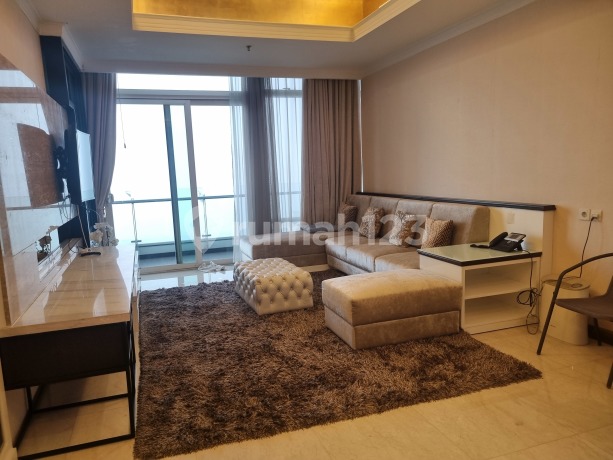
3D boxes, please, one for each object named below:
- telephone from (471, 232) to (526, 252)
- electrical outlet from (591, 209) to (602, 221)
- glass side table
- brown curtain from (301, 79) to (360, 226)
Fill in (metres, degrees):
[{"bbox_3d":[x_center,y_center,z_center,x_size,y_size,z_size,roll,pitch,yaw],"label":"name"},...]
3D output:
[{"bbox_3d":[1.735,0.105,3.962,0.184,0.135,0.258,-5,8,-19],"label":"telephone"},{"bbox_3d":[2.158,-0.110,3.426,0.015,0.088,0.092,-5,8,-19],"label":"electrical outlet"},{"bbox_3d":[1.474,0.485,3.962,0.808,0.601,0.610,-5,8,-19],"label":"glass side table"},{"bbox_3d":[0.375,-0.909,6.867,0.920,2.640,0.170,-4,8,-19],"label":"brown curtain"}]

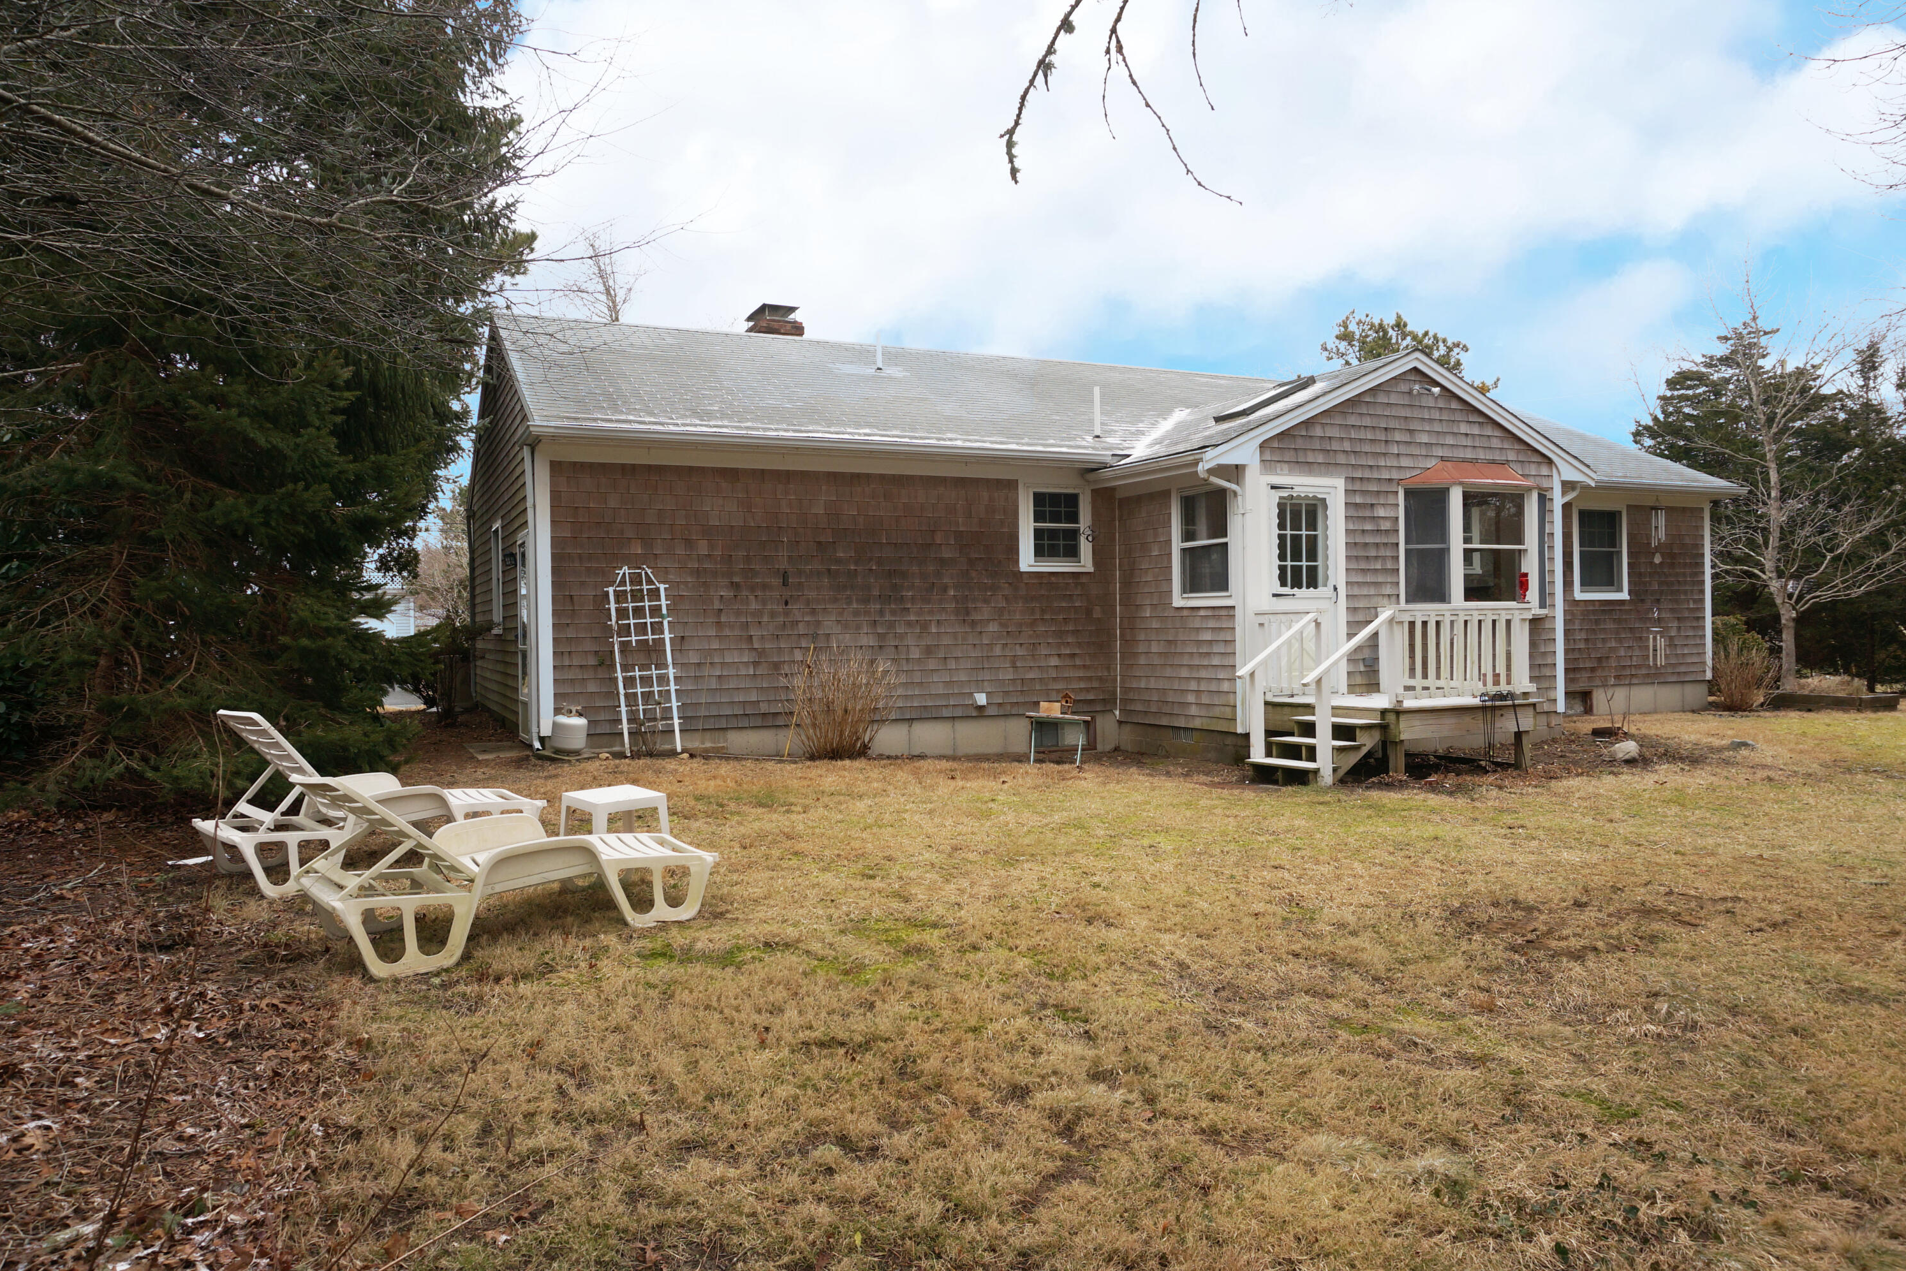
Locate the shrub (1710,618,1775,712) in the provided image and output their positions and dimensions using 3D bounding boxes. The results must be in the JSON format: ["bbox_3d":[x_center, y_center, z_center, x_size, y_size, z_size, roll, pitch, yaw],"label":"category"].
[{"bbox_3d":[11.059,0.410,17.900,1.050,1.320,1.000,-1,0,-25],"label":"shrub"}]

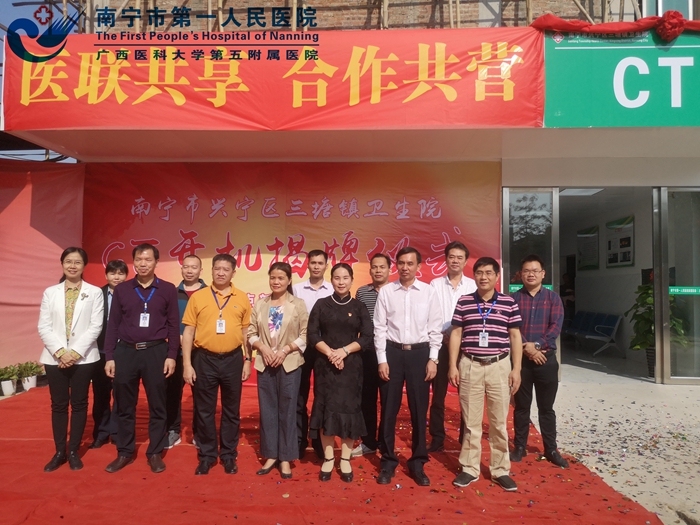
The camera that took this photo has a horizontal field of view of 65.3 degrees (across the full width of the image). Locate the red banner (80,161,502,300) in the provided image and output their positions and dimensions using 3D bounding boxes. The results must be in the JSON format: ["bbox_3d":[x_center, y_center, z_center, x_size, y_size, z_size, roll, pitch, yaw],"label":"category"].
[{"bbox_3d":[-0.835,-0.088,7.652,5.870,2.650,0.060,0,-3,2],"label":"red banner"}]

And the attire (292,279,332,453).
[{"bbox_3d":[-0.269,0.898,4.670,0.450,1.500,0.280,0,-3,1],"label":"attire"}]

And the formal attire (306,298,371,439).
[{"bbox_3d":[-0.068,0.790,4.150,0.470,1.070,0.300,0,-3,0],"label":"formal attire"}]

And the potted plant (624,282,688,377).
[{"bbox_3d":[4.687,1.040,8.350,0.870,1.430,0.800,0,-3,2],"label":"potted plant"}]

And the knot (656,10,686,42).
[{"bbox_3d":[3.651,-2.680,6.200,0.310,0.330,0.230,0,-3,2],"label":"knot"}]

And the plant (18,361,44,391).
[{"bbox_3d":[-4.287,1.521,7.350,0.320,0.400,0.320,0,-3,2],"label":"plant"}]

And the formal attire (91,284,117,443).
[{"bbox_3d":[-2.105,0.892,4.820,0.420,1.380,0.270,0,-3,6],"label":"formal attire"}]

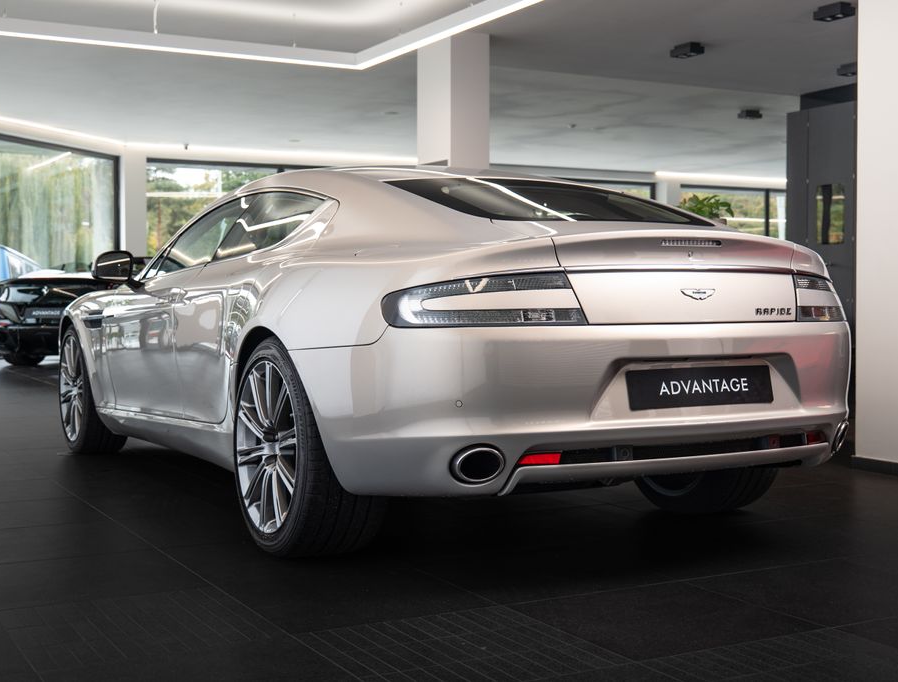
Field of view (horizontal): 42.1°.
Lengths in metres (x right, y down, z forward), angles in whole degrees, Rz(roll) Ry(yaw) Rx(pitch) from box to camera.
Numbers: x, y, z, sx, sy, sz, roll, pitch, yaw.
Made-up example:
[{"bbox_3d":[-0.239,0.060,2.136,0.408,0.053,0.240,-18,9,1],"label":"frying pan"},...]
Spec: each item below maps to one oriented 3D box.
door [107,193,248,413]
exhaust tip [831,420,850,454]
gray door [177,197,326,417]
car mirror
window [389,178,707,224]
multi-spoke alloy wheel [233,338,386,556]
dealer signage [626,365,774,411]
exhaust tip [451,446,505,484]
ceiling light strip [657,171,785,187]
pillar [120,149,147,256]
[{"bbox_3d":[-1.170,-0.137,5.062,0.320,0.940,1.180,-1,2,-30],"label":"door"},{"bbox_3d":[1.252,0.309,3.762,0.150,0.100,0.120,-1,2,-30],"label":"exhaust tip"},{"bbox_3d":[-0.741,-0.144,4.260,0.330,0.880,0.920,-1,2,-29],"label":"gray door"},{"bbox_3d":[-1.519,-0.329,5.249,0.205,0.155,0.150,-1,2,-30],"label":"car mirror"},{"bbox_3d":[0.332,-0.491,3.967,1.040,0.090,0.700,-1,19,-30],"label":"window"},{"bbox_3d":[-0.451,0.329,3.734,0.300,0.710,0.710,-1,2,-30],"label":"multi-spoke alloy wheel"},{"bbox_3d":[0.716,0.131,3.275,0.520,0.110,0.020,-1,-10,-29],"label":"dealer signage"},{"bbox_3d":[0.069,0.327,3.069,0.130,0.105,0.100,-1,2,-19],"label":"exhaust tip"},{"bbox_3d":[5.406,-3.197,22.950,3.160,0.130,0.120,-1,2,-24],"label":"ceiling light strip"},{"bbox_3d":[-5.066,-1.431,18.817,0.370,3.330,0.370,-1,2,-28],"label":"pillar"}]

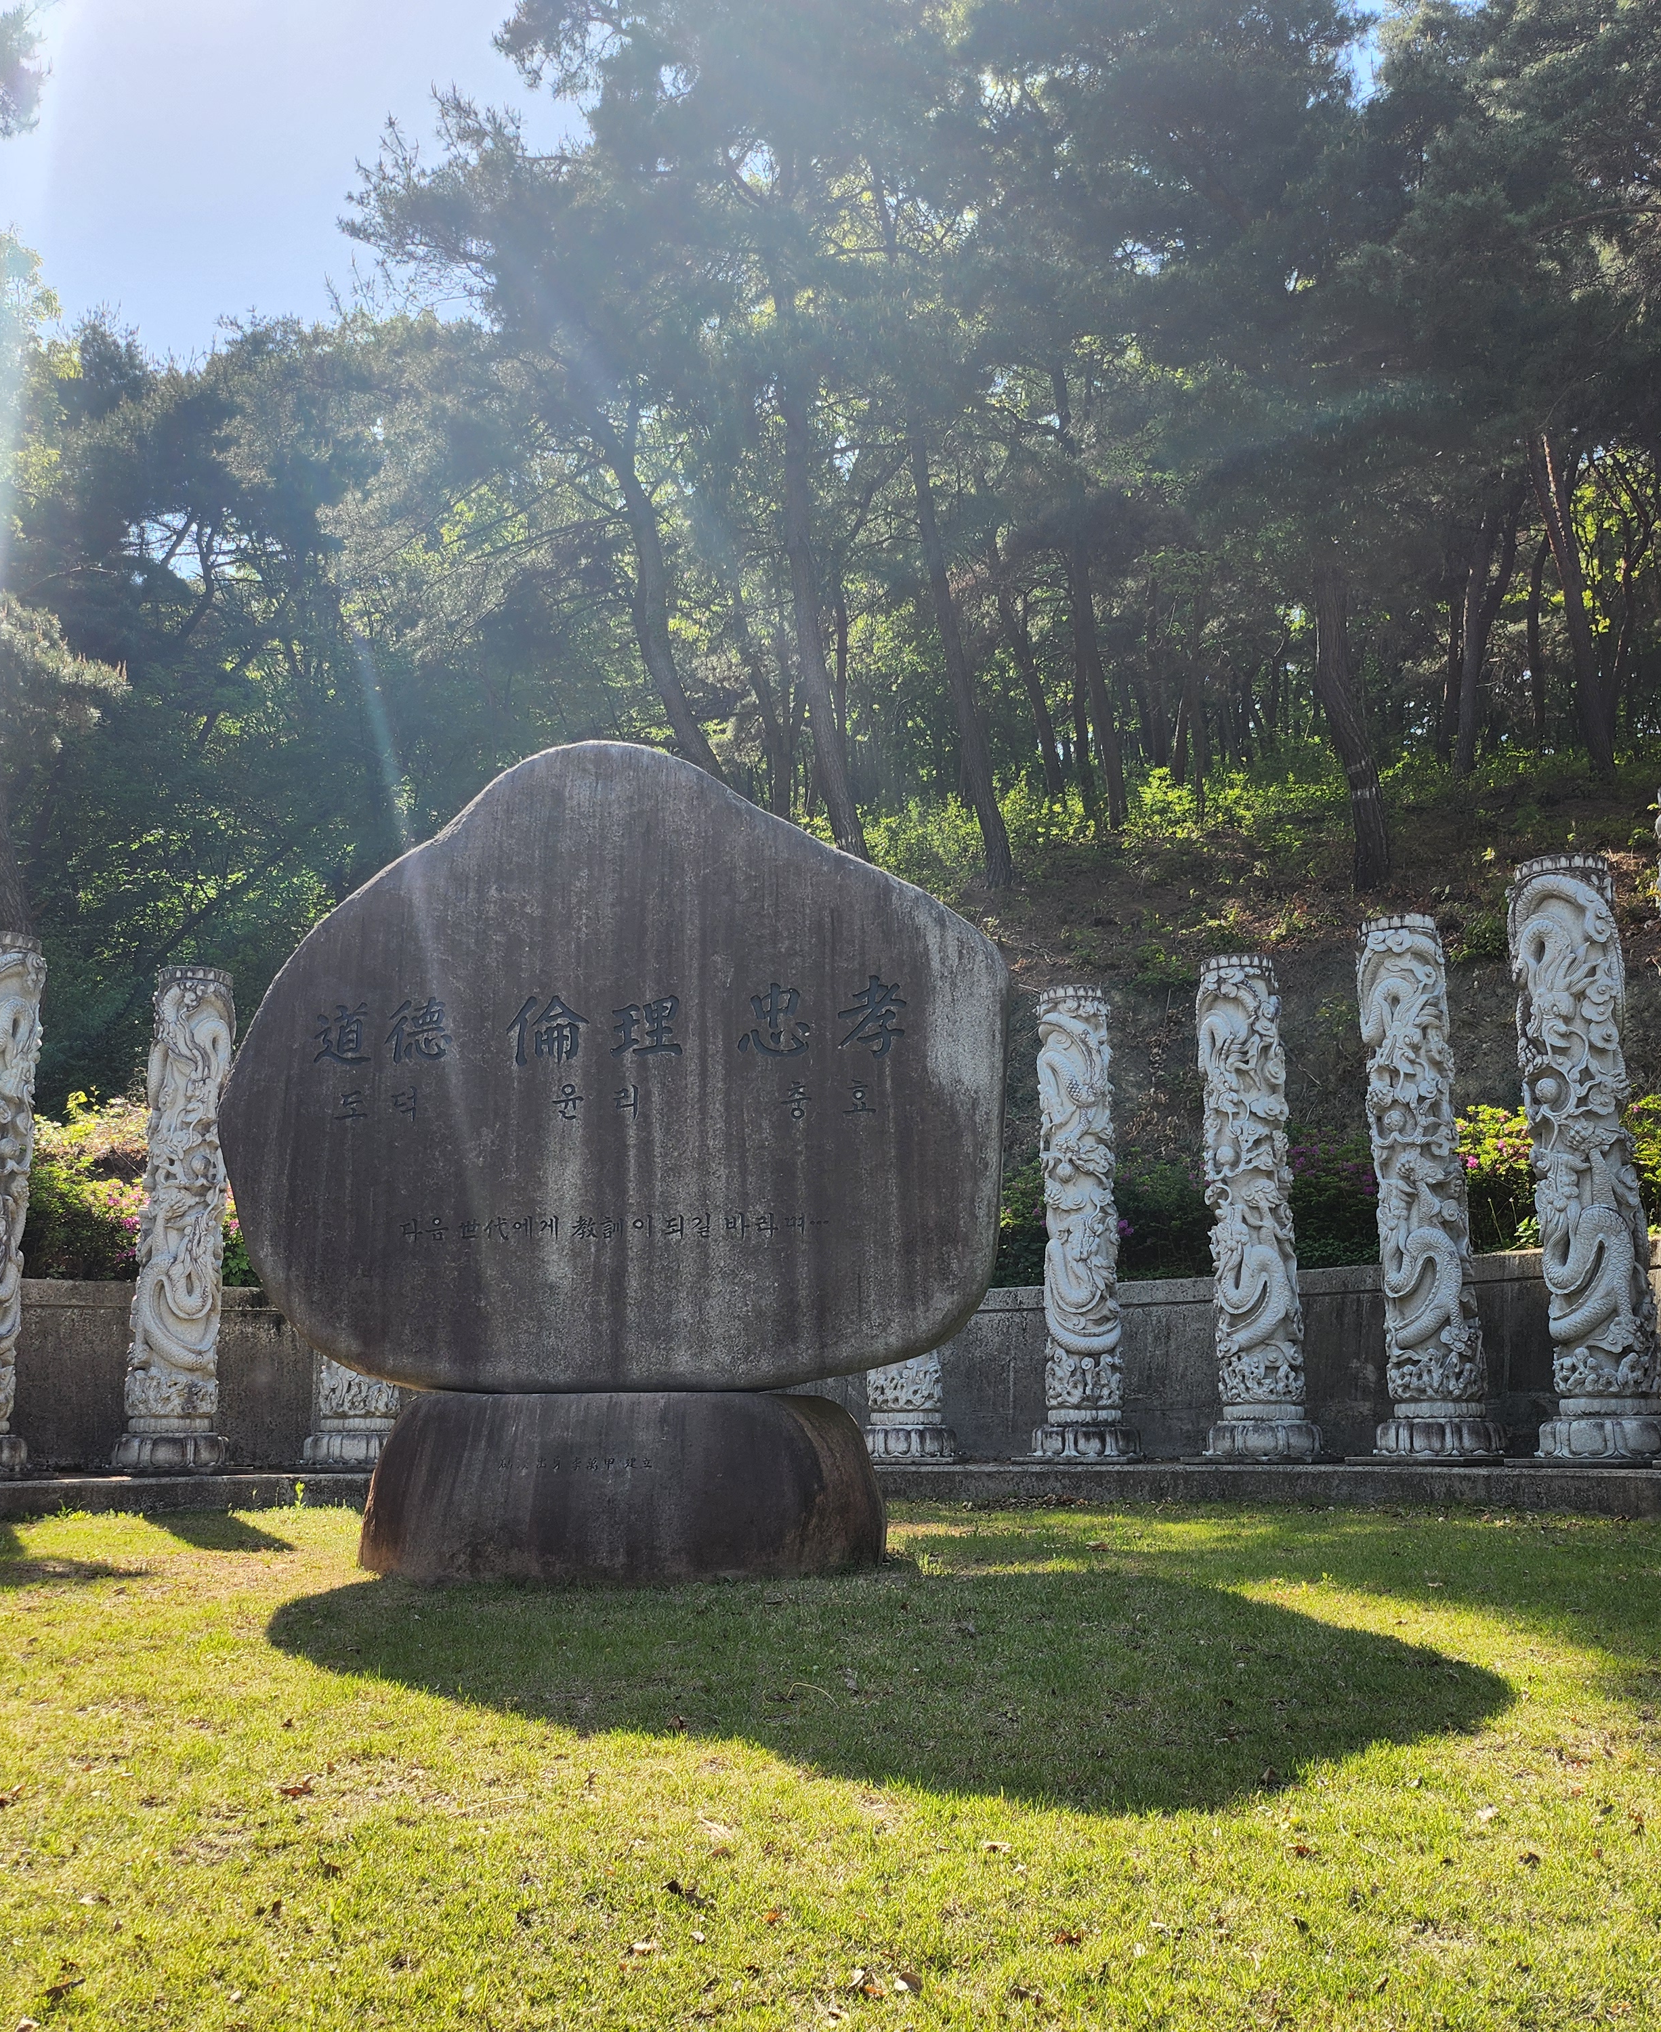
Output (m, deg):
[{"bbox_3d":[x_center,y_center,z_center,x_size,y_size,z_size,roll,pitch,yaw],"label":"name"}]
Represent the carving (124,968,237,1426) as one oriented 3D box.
[{"bbox_3d":[-5.140,1.427,14.908,0.660,3.560,0.660,8,-15,-35],"label":"carving"}]

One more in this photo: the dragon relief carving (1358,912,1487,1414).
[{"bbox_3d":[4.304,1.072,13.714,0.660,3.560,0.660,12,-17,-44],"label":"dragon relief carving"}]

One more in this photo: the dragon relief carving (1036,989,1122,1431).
[{"bbox_3d":[2.099,1.565,15.850,0.660,3.560,0.660,-6,-13,21],"label":"dragon relief carving"}]

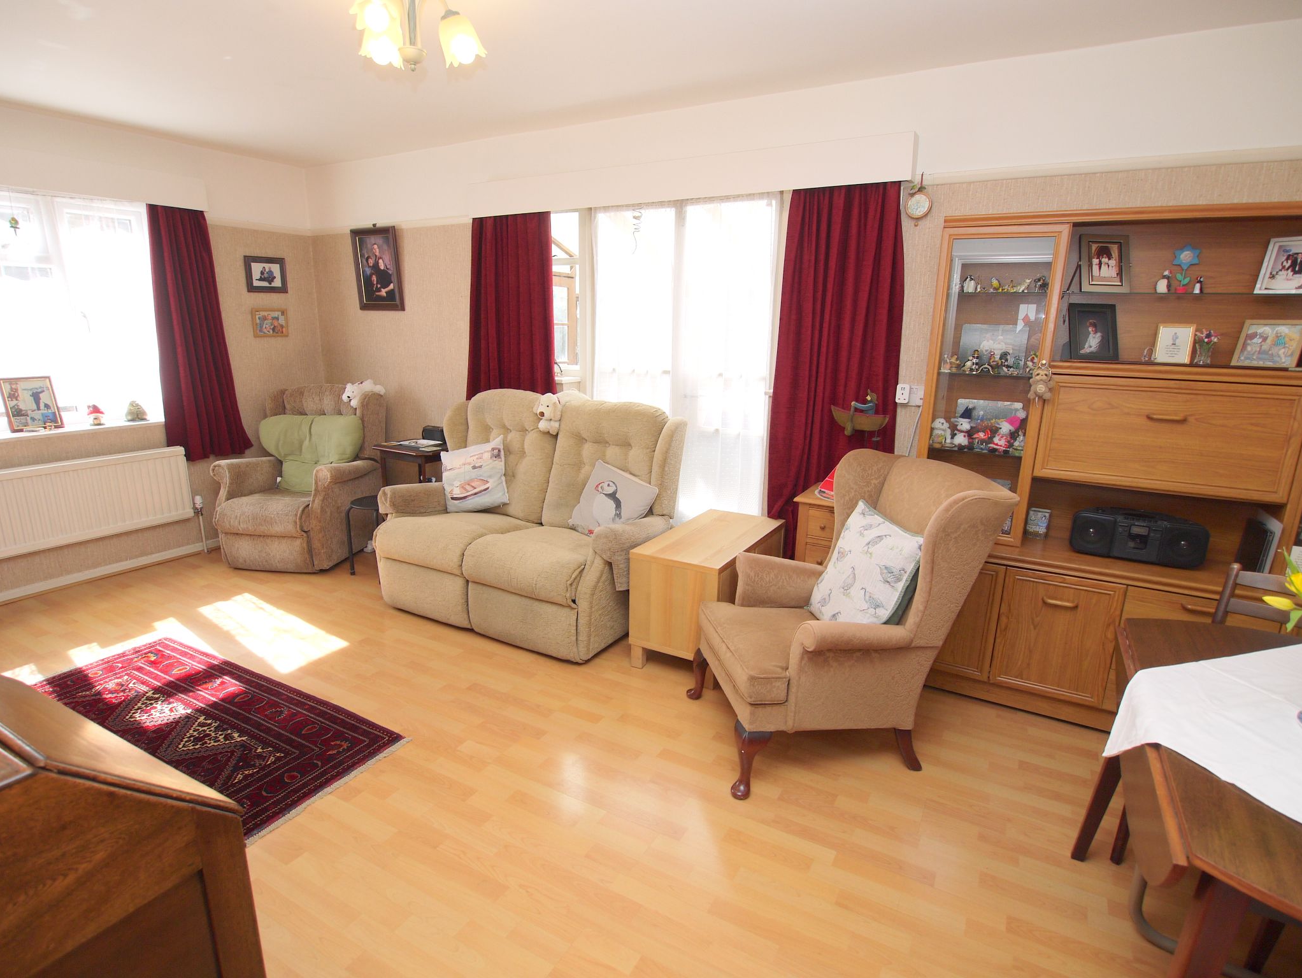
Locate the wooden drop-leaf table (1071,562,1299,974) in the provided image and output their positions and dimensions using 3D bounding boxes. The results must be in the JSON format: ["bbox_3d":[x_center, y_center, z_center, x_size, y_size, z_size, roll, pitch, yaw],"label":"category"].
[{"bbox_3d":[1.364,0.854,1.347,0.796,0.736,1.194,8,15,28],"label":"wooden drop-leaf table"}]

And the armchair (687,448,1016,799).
[{"bbox_3d":[0.624,0.415,2.425,0.850,1.020,0.750,-2,15,-12],"label":"armchair"}]

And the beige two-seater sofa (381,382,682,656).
[{"bbox_3d":[-0.651,0.089,3.497,1.450,1.080,0.900,9,17,29],"label":"beige two-seater sofa"}]

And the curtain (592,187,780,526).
[{"bbox_3d":[0.135,-0.438,3.610,1.050,2.000,0.070,9,17,29],"label":"curtain"}]

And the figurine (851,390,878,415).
[{"bbox_3d":[0.876,-0.363,2.794,0.105,0.105,0.055,9,17,29],"label":"figurine"}]

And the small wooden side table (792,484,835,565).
[{"bbox_3d":[0.869,0.407,3.019,0.420,0.740,0.380,9,17,29],"label":"small wooden side table"}]

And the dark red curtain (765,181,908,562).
[{"bbox_3d":[0.830,-0.300,3.112,0.550,2.000,0.140,9,17,29],"label":"dark red curtain"}]

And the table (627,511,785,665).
[{"bbox_3d":[0.278,0.471,3.143,0.405,0.540,0.760,9,17,29],"label":"table"}]

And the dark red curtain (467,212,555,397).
[{"bbox_3d":[-0.829,-0.560,4.033,0.660,2.000,0.130,9,17,29],"label":"dark red curtain"}]

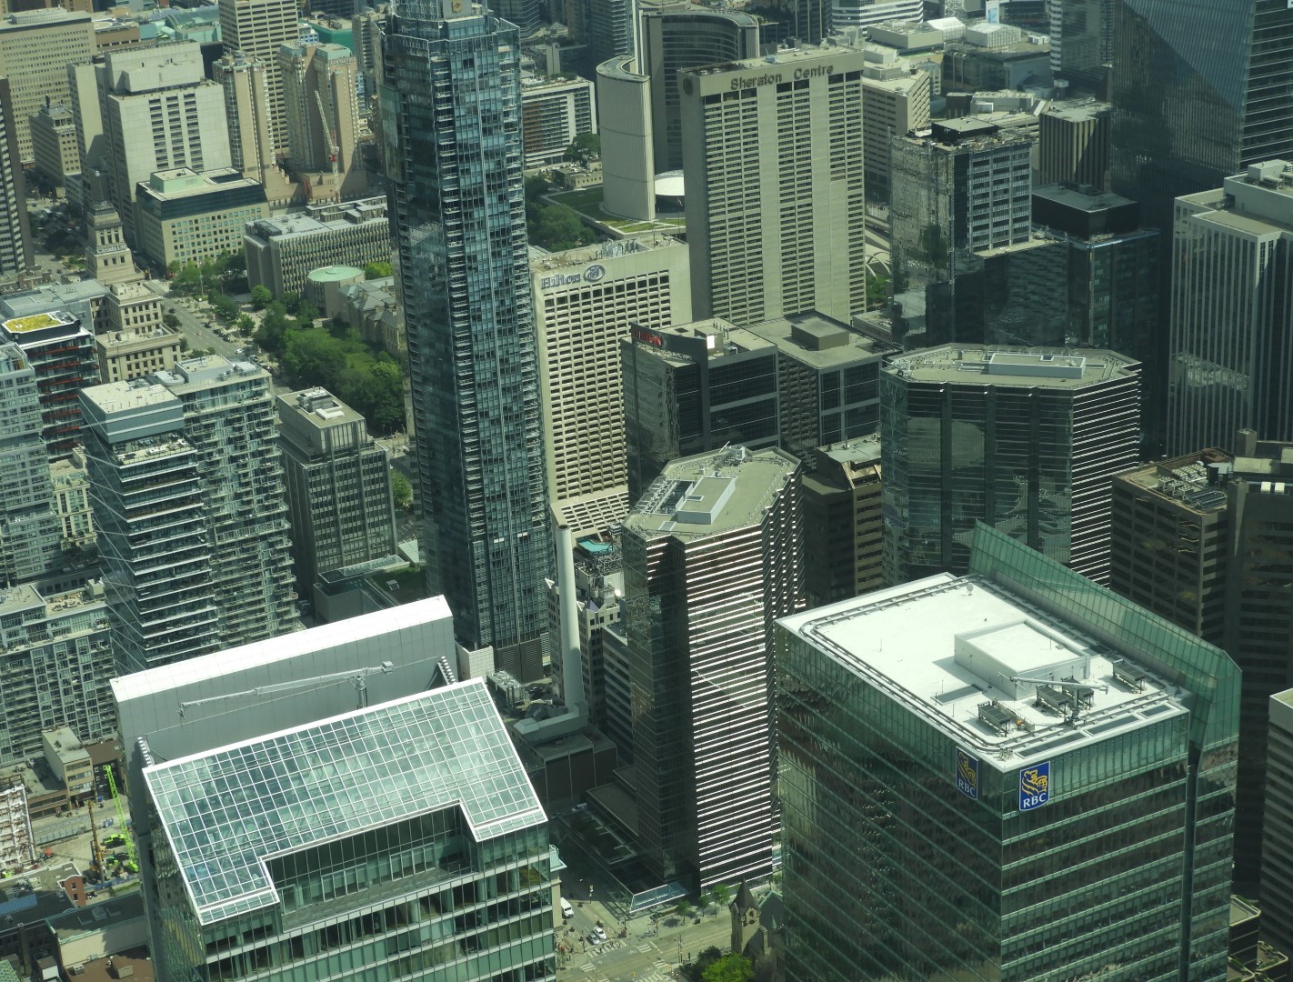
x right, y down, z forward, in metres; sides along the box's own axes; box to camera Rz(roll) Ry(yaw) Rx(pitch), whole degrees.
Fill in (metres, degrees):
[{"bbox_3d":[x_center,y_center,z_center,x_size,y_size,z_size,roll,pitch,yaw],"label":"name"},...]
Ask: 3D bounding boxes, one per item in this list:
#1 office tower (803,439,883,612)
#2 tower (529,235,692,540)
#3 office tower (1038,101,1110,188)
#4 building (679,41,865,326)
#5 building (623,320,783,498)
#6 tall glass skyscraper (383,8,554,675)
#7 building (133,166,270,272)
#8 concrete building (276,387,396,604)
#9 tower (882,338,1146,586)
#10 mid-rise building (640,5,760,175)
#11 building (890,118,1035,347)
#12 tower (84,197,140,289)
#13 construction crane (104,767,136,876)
[{"bbox_3d":[64.000,19.430,758.720,38.000,70.500,30.000,-14,24,-26],"label":"office tower"},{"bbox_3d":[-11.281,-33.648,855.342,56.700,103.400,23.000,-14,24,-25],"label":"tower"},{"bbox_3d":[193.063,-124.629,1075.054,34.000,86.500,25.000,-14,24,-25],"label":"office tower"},{"bbox_3d":[51.652,-105.181,977.998,72.800,136.300,18.000,-14,24,-25],"label":"building"},{"bbox_3d":[18.143,-11.904,819.763,36.800,88.300,38.000,-14,24,-25],"label":"building"},{"bbox_3d":[-53.040,-46.390,744.960,32.000,213.000,39.000,-14,24,-26],"label":"tall glass skyscraper"},{"bbox_3d":[-217.429,-134.446,1199.403,55.000,42.500,46.500,-14,24,-25],"label":"building"},{"bbox_3d":[-107.529,1.123,834.243,28.600,63.700,38.500,-14,24,-25],"label":"concrete building"},{"bbox_3d":[104.210,16.650,700.250,71.000,118.000,35.000,4,23,16],"label":"tower"},{"bbox_3d":[32.570,-193.290,1256.120,72.000,98.000,36.000,14,27,37],"label":"mid-rise building"},{"bbox_3d":[110.590,-60.940,862.610,32.000,135.500,36.000,-14,24,-26],"label":"building"},{"bbox_3d":[-219.810,-75.680,1016.150,19.000,83.000,22.000,-14,24,-26],"label":"tower"},{"bbox_3d":[-141.640,89.510,666.700,4.500,27.000,17.000,-14,24,-26],"label":"construction crane"}]

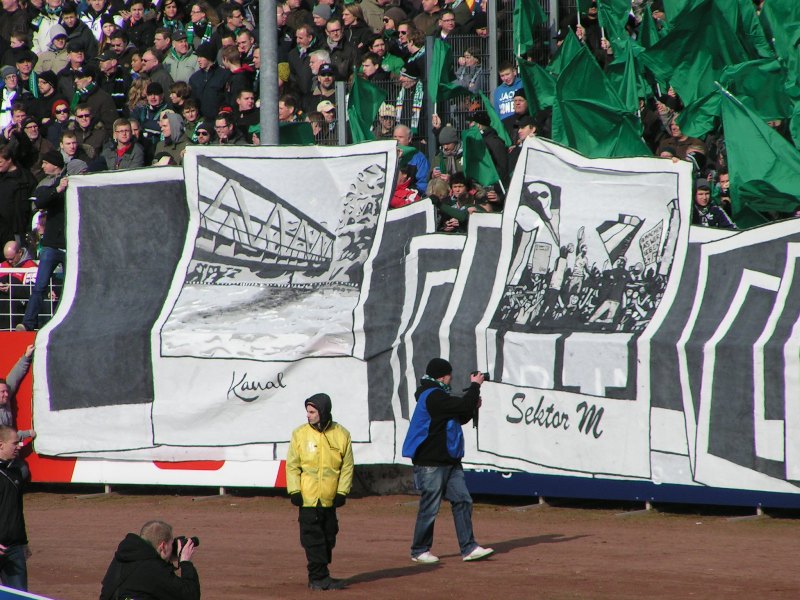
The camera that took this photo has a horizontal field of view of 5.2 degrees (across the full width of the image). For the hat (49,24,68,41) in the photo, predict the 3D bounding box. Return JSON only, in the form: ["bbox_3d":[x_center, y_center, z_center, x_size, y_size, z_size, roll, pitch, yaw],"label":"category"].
[{"bbox_3d":[-3.636,-2.848,93.500,0.200,0.180,0.230,-1,3,-11],"label":"hat"}]

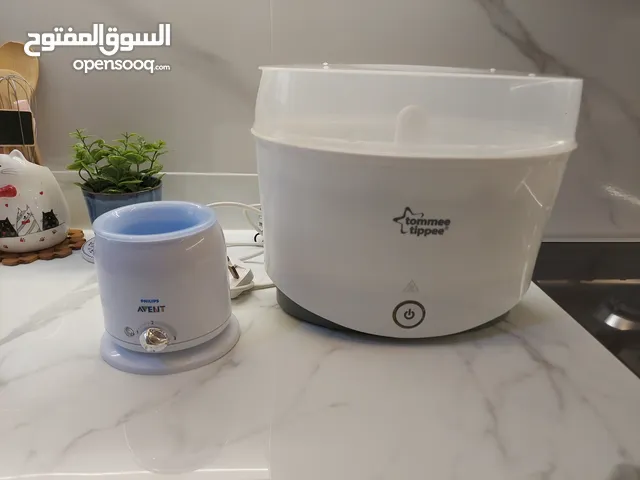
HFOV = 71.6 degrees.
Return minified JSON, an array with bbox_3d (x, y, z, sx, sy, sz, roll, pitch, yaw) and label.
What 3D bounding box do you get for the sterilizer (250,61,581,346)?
[{"bbox_3d":[0.092,-0.050,0.496,0.335,0.262,0.225,2,22,1],"label":"sterilizer"}]

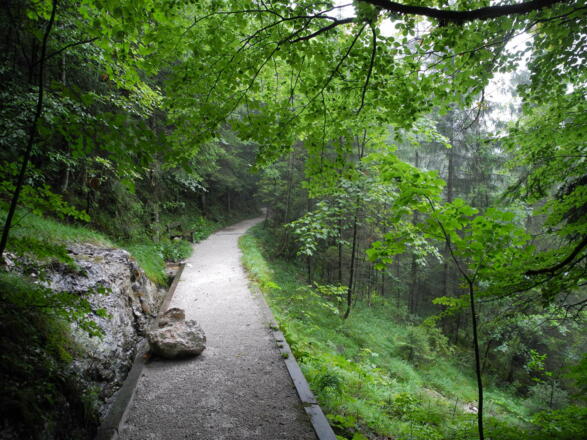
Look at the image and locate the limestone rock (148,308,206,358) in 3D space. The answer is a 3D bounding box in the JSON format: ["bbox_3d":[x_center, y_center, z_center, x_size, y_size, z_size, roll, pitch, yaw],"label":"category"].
[{"bbox_3d":[-1.135,1.070,4.650,0.560,0.370,0.520,-1,4,-12],"label":"limestone rock"}]

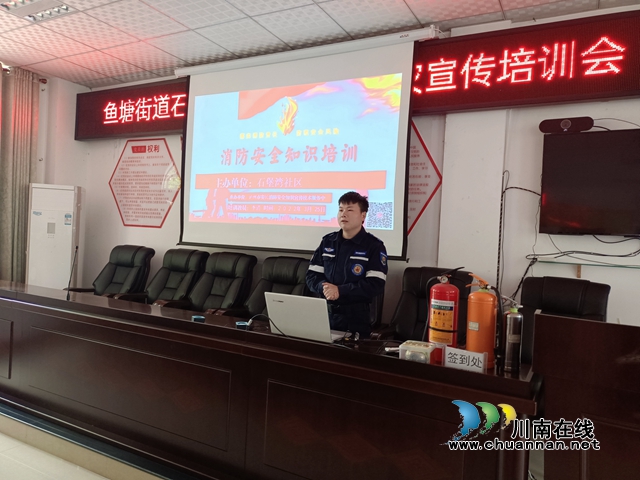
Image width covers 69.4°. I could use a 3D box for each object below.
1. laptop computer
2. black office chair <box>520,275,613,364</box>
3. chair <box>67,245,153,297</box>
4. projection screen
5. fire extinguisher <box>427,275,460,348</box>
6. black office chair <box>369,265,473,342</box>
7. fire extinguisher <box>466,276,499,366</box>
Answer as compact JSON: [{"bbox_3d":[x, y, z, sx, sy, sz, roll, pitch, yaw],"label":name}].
[{"bbox_3d":[-0.050,0.390,2.422,0.350,0.224,0.335,3,1,25],"label":"laptop computer"},{"bbox_3d":[1.475,0.858,2.829,0.640,1.190,0.700,3,1,28],"label":"black office chair"},{"bbox_3d":[-2.139,0.656,4.732,0.640,1.190,0.700,3,1,28],"label":"chair"},{"bbox_3d":[-0.342,-0.769,4.246,2.400,1.740,0.050,3,1,28],"label":"projection screen"},{"bbox_3d":[0.563,0.333,2.046,0.160,0.405,0.140,3,1,28],"label":"fire extinguisher"},{"bbox_3d":[0.724,0.816,3.224,0.640,1.190,0.700,3,1,28],"label":"black office chair"},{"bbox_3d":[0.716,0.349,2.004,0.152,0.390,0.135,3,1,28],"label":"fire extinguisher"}]

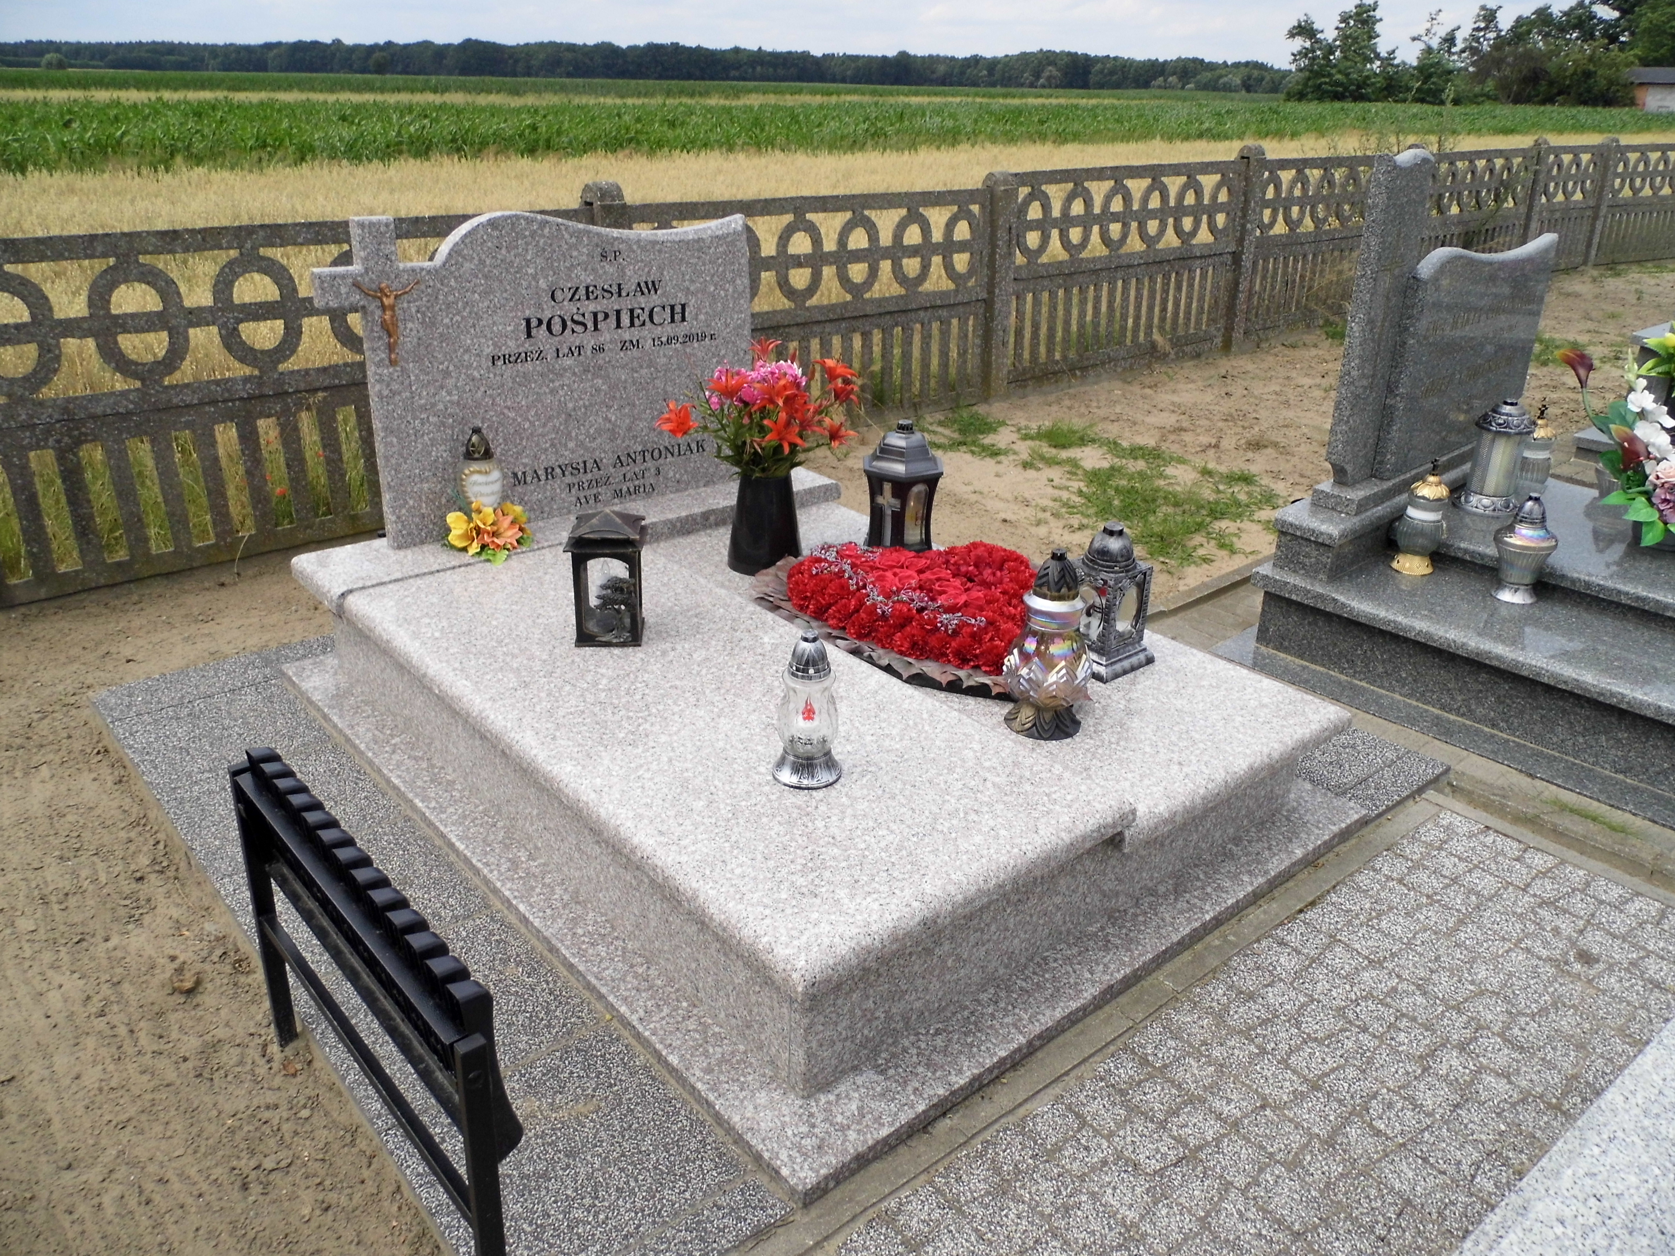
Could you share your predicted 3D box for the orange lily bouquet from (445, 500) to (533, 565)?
[{"bbox_3d":[-0.926,-0.271,3.192,0.220,0.125,0.165,-11,27,-26],"label":"orange lily bouquet"}]

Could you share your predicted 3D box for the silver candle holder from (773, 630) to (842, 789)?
[{"bbox_3d":[-0.050,0.137,2.150,0.126,0.273,0.126,1,24,-1],"label":"silver candle holder"}]

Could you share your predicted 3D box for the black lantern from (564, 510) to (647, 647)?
[{"bbox_3d":[-0.510,-0.126,2.697,0.168,0.284,0.168,0,24,-3],"label":"black lantern"}]

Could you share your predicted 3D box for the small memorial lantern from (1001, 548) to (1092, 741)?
[{"bbox_3d":[0.430,0.023,2.419,0.178,0.372,0.178,6,24,10],"label":"small memorial lantern"}]

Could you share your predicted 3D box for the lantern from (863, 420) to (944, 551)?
[{"bbox_3d":[0.182,-0.381,3.315,0.250,0.367,0.225,16,28,30],"label":"lantern"}]

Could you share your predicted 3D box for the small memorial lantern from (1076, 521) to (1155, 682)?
[{"bbox_3d":[0.606,-0.076,2.709,0.175,0.326,0.175,-18,30,-36],"label":"small memorial lantern"}]

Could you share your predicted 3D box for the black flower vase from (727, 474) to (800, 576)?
[{"bbox_3d":[-0.193,-0.295,3.241,0.203,0.252,0.203,0,24,-3],"label":"black flower vase"}]

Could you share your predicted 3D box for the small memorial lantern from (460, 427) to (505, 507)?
[{"bbox_3d":[-0.955,-0.377,3.210,0.117,0.302,0.115,-13,28,-29],"label":"small memorial lantern"}]

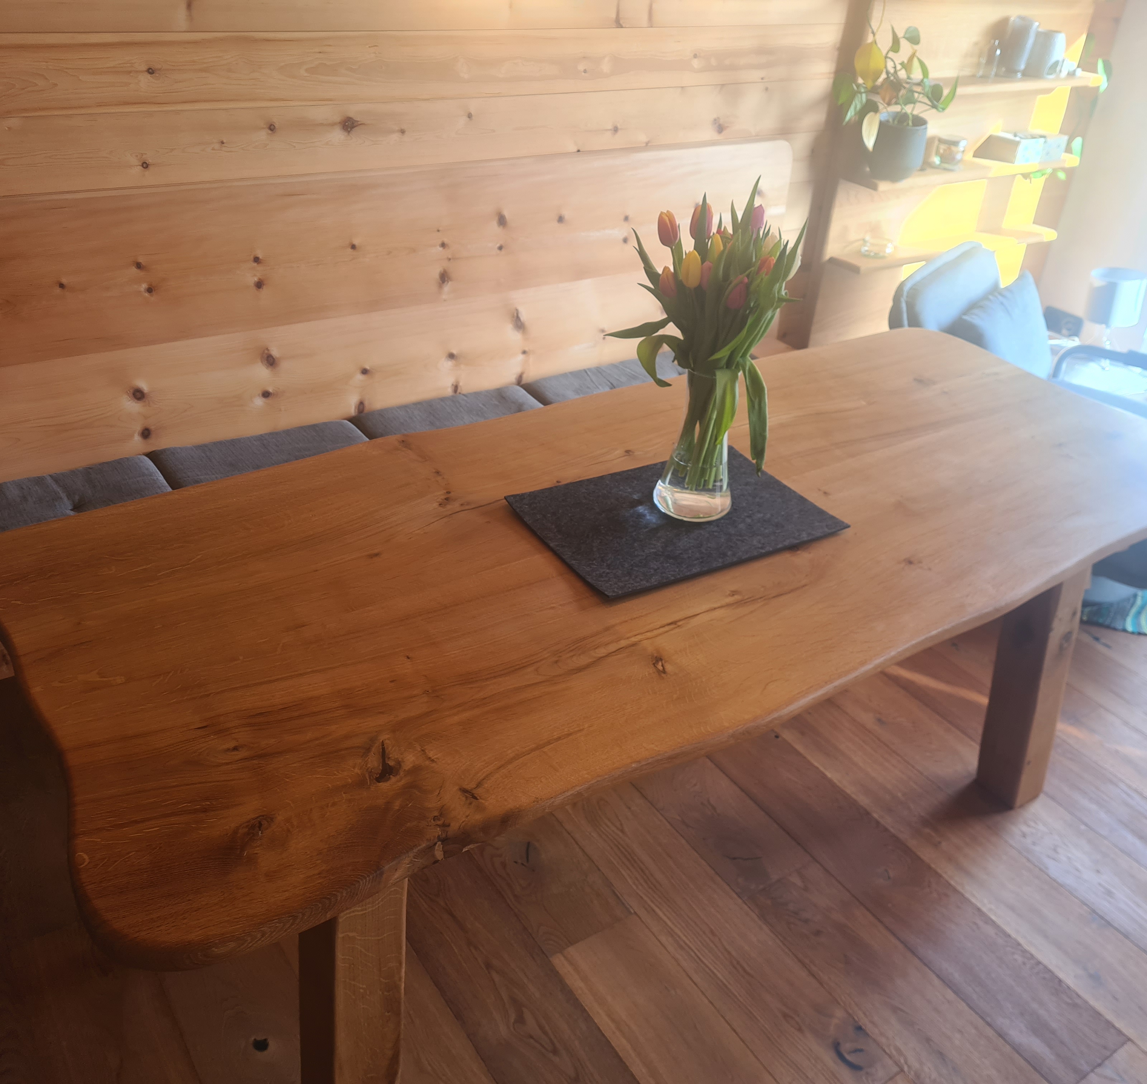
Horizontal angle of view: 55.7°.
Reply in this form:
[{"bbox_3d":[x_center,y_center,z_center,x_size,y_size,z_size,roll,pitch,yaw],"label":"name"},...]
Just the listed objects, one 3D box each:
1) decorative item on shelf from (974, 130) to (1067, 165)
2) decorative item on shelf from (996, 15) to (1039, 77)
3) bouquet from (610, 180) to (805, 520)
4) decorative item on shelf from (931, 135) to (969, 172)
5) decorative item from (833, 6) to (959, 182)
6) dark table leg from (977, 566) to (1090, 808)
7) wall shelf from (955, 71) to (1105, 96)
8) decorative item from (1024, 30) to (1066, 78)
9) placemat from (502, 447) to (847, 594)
[{"bbox_3d":[1.421,-1.241,3.404,0.280,0.075,0.120,-16,37,-30],"label":"decorative item on shelf"},{"bbox_3d":[1.302,-1.445,3.184,0.088,0.154,0.088,-16,37,-30],"label":"decorative item on shelf"},{"bbox_3d":[0.182,-0.280,1.595,0.250,0.500,0.220,8,32,6],"label":"bouquet"},{"bbox_3d":[1.101,-1.154,3.208,0.080,0.086,0.080,-16,37,-30],"label":"decorative item on shelf"},{"bbox_3d":[0.852,-1.168,2.875,0.340,0.430,0.250,-16,37,-30],"label":"decorative item"},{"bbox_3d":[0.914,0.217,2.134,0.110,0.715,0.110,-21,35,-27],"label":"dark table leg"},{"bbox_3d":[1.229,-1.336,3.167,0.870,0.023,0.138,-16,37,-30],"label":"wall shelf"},{"bbox_3d":[1.411,-1.461,3.253,0.085,0.125,0.085,-16,37,-30],"label":"decorative item"},{"bbox_3d":[0.163,-0.046,1.695,0.450,0.005,0.300,-16,37,-30],"label":"placemat"}]

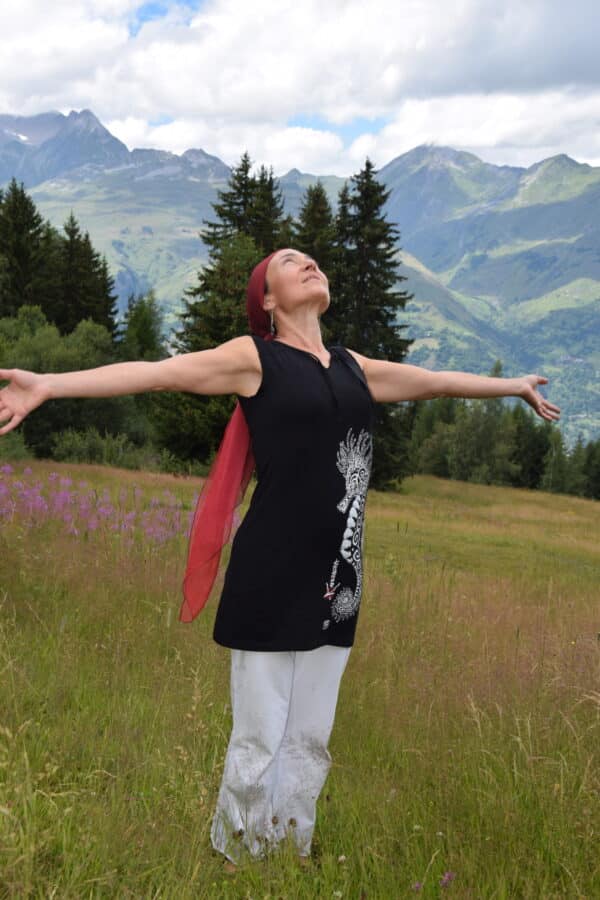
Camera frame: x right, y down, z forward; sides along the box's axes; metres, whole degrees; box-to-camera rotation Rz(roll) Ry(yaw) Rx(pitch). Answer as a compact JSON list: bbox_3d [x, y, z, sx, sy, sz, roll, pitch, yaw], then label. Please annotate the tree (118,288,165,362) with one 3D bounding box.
[{"bbox_3d":[-5.672,-2.898,40.000,2.200,5.600,2.200,2,6,0],"label":"tree"}]

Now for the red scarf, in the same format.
[{"bbox_3d":[-0.186,-0.040,2.920,0.210,0.930,0.270,-4,8,-38],"label":"red scarf"}]

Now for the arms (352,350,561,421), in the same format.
[{"bbox_3d":[0.423,-0.173,3.060,0.700,0.200,0.160,-2,8,-30],"label":"arms"}]

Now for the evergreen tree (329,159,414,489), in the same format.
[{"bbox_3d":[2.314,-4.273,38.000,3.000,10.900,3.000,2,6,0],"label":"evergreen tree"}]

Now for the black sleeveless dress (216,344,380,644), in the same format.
[{"bbox_3d":[-0.014,0.105,2.840,0.410,0.770,0.280,-4,8,-38],"label":"black sleeveless dress"}]

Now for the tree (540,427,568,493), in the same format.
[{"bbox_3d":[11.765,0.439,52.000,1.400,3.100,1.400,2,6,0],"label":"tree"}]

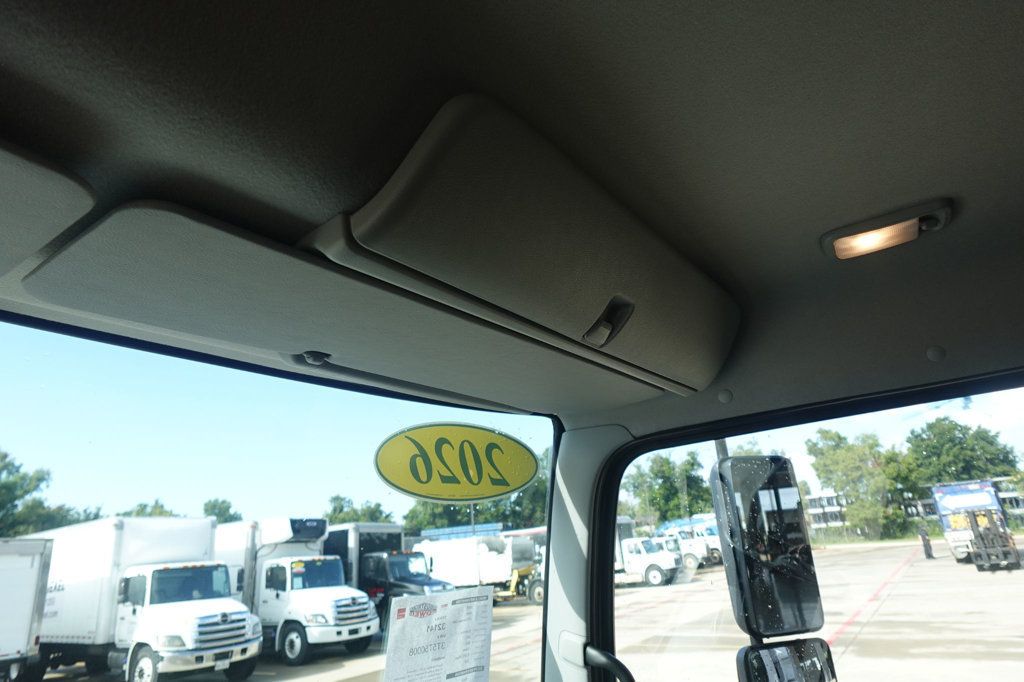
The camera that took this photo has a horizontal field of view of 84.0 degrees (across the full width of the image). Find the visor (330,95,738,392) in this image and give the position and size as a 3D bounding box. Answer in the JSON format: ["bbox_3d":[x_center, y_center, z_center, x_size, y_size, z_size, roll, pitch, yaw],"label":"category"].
[{"bbox_3d":[0.112,-0.067,0.815,0.169,0.171,0.786,-19,-25,35],"label":"visor"}]

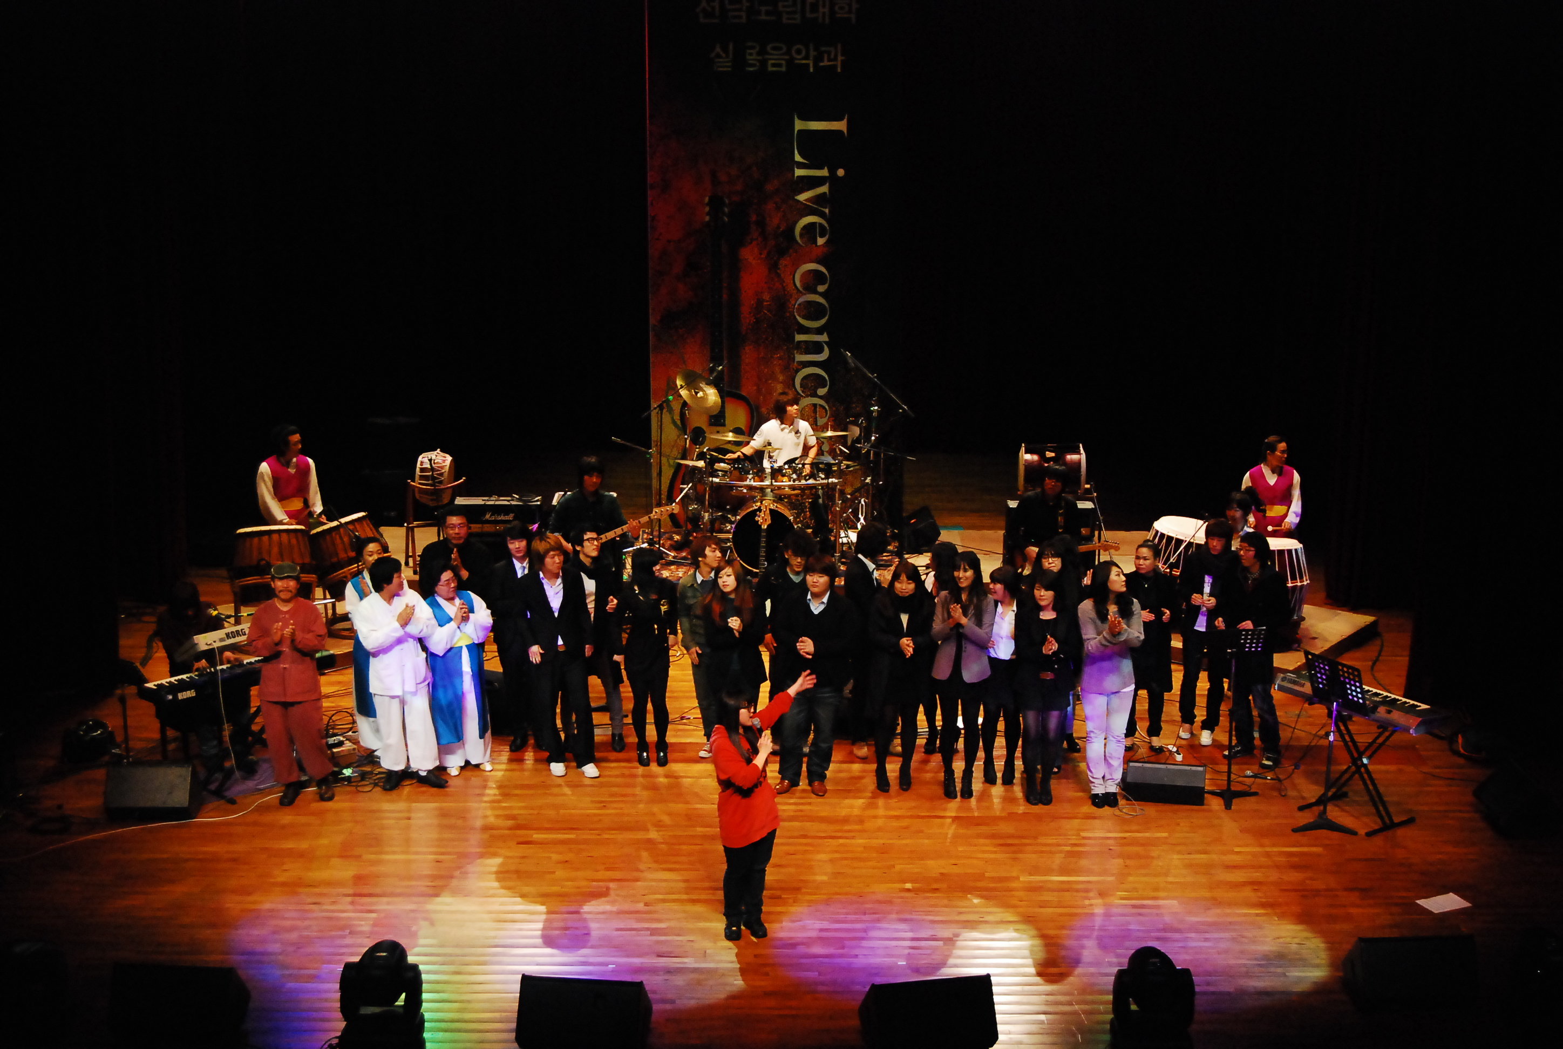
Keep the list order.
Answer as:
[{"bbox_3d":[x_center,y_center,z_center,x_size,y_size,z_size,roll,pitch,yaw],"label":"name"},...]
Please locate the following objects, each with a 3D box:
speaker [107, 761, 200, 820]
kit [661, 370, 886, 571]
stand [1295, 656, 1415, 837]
[{"bbox_3d":[-4.460,1.859,17.637,0.585,0.350,0.430,0,15,0],"label":"speaker"},{"bbox_3d":[-0.080,-0.576,23.293,2.000,1.720,1.500,0,15,0],"label":"kit"},{"bbox_3d":[3.857,1.507,17.318,0.460,1.200,0.520,-13,20,-38],"label":"stand"}]

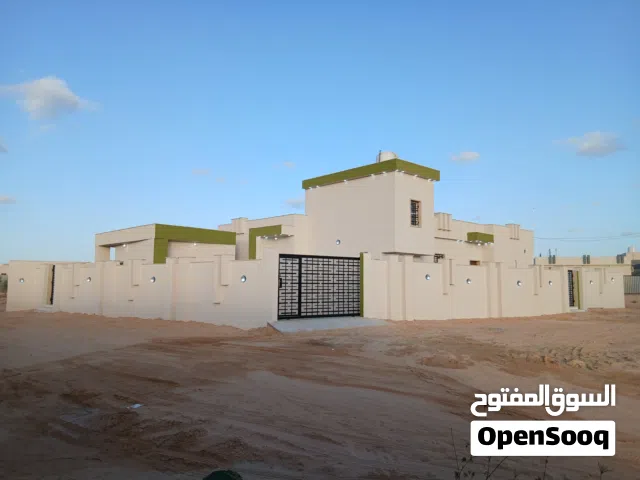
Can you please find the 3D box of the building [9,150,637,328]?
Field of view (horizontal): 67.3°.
[{"bbox_3d":[1.842,0.370,32.576,31.000,8.200,22.000,5,-7,-43],"label":"building"}]

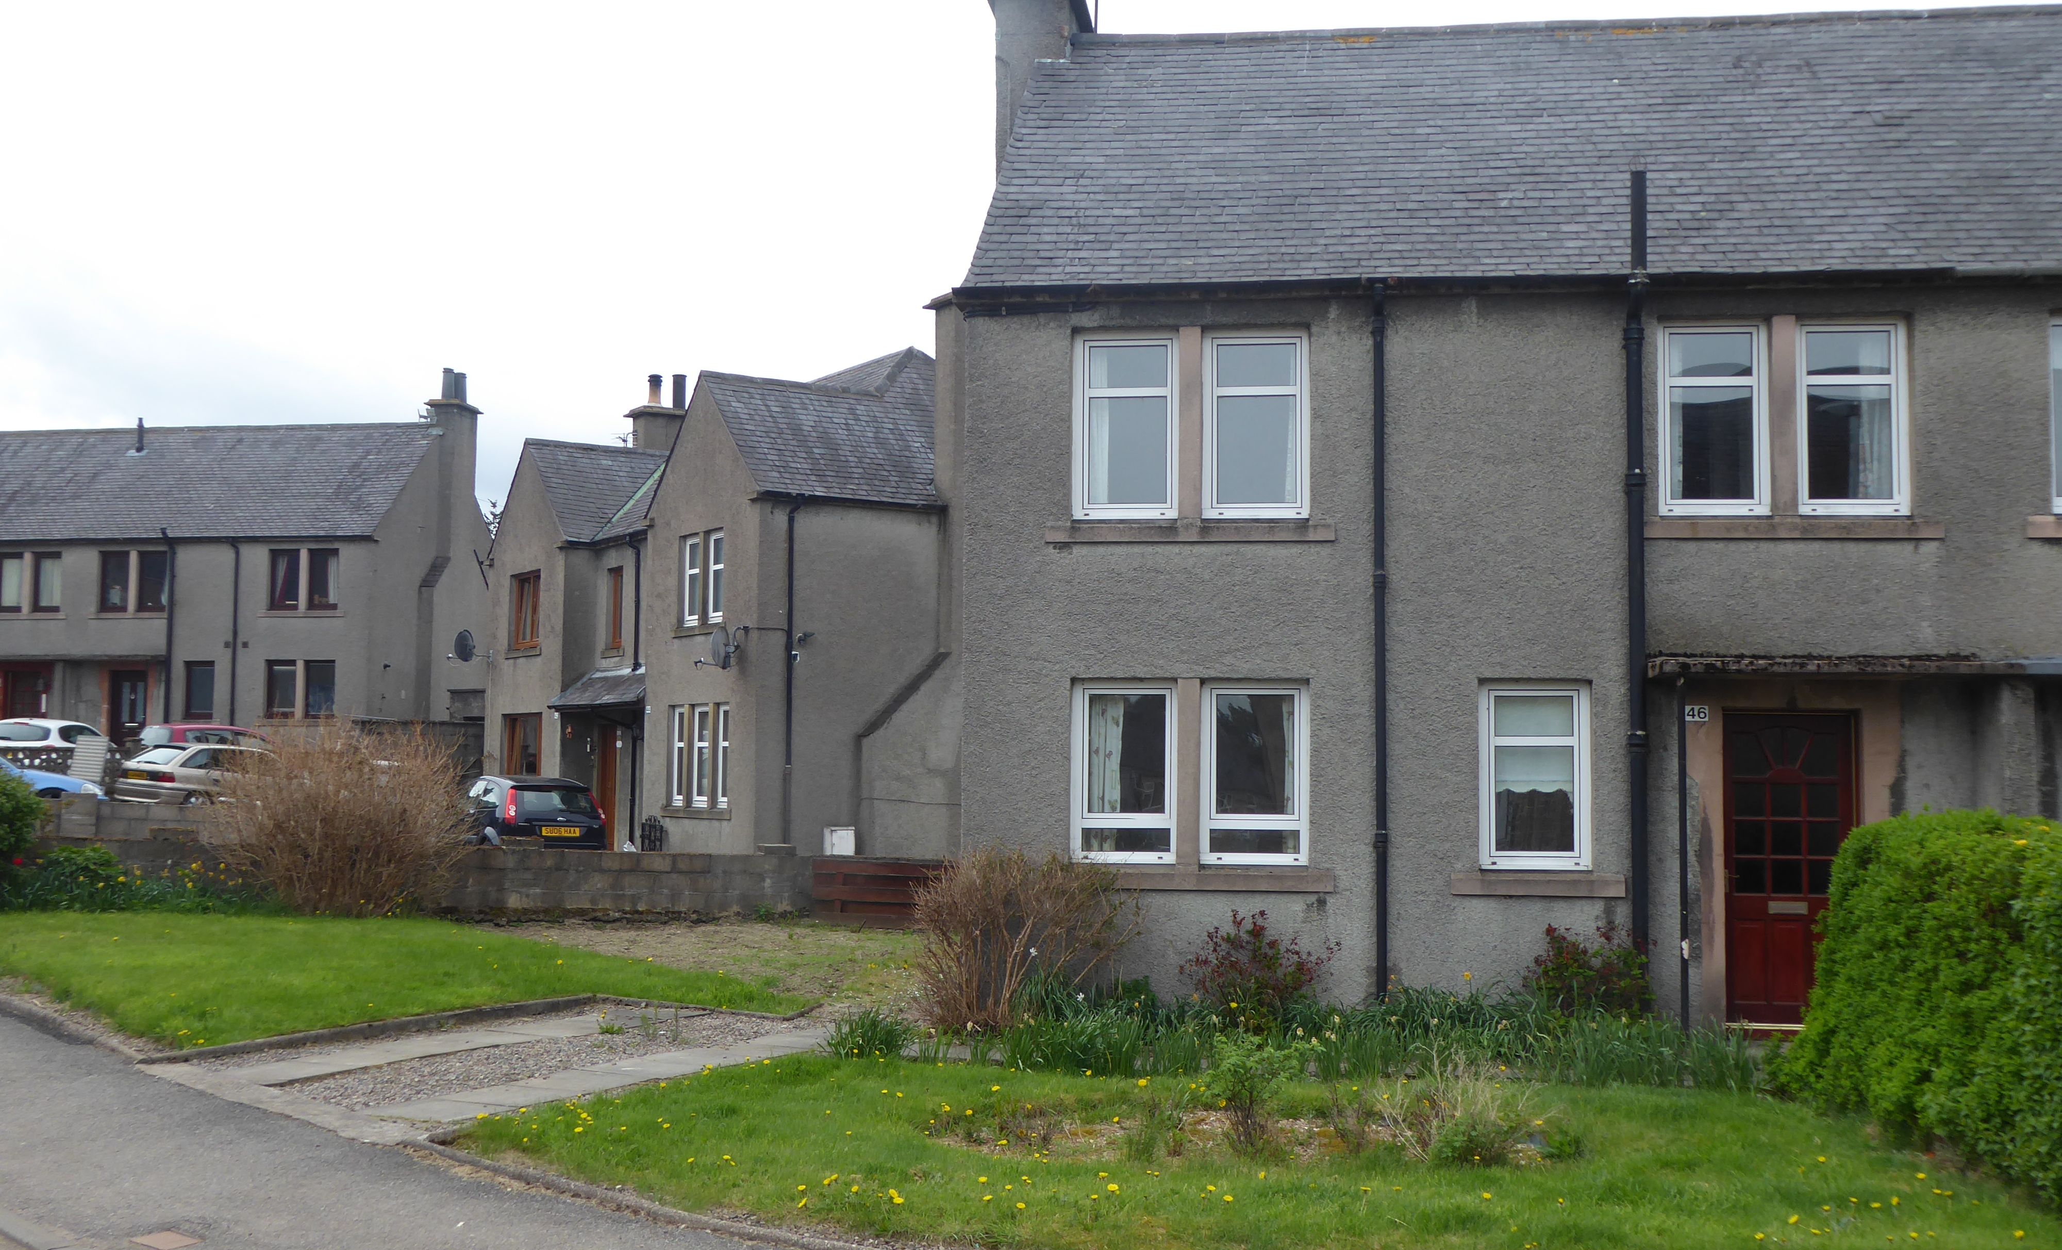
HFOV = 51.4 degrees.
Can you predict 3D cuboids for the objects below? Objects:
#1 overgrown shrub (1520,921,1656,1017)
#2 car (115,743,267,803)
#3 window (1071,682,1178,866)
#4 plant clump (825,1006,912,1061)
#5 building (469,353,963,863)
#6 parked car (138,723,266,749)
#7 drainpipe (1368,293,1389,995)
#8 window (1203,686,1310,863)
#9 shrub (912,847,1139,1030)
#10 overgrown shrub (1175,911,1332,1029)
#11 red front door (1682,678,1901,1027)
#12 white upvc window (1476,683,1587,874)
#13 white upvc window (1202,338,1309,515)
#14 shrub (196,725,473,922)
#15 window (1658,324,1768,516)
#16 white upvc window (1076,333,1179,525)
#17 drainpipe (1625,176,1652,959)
[{"bbox_3d":[3.532,2.190,13.597,0.808,0.607,0.720,0,-4,7],"label":"overgrown shrub"},{"bbox_3d":[-14.096,2.865,38.066,1.700,1.420,4.100,-2,-5,35],"label":"car"},{"bbox_3d":[0.653,1.039,15.146,0.754,1.283,0.100,0,-4,8],"label":"window"},{"bbox_3d":[-0.939,2.380,12.500,0.520,0.340,0.500,1,-4,-4],"label":"plant clump"},{"bbox_3d":[-3.284,-0.210,32.644,7.000,7.700,10.200,3,-5,-33],"label":"building"},{"bbox_3d":[-15.988,2.732,43.237,1.700,1.460,4.000,-2,-5,34],"label":"parked car"},{"bbox_3d":[2.408,0.103,14.789,0.110,5.020,0.130,0,-4,8],"label":"drainpipe"},{"bbox_3d":[1.566,1.038,15.014,0.752,1.277,0.100,0,-4,8],"label":"window"},{"bbox_3d":[-0.036,2.000,13.699,1.462,1.164,1.250,0,-4,7],"label":"shrub"},{"bbox_3d":[1.454,2.213,13.802,1.011,0.760,0.850,0,-4,7],"label":"overgrown shrub"},{"bbox_3d":[4.954,1.476,13.999,1.381,2.271,0.170,0,-4,7],"label":"red front door"},{"bbox_3d":[3.465,1.036,14.742,0.747,1.287,0.100,0,-4,8],"label":"white upvc window"},{"bbox_3d":[1.592,-1.408,15.188,0.753,1.319,0.100,0,-4,8],"label":"white upvc window"},{"bbox_3d":[-7.567,2.136,23.400,2.850,2.050,2.600,2,-4,-18],"label":"shrub"},{"bbox_3d":[4.699,-1.408,14.742,0.738,1.330,0.100,0,-4,8],"label":"window"},{"bbox_3d":[0.675,-1.412,15.320,0.757,1.324,0.100,0,-4,8],"label":"white upvc window"},{"bbox_3d":[3.968,-0.296,14.030,0.170,5.439,0.240,0,-4,7],"label":"drainpipe"}]

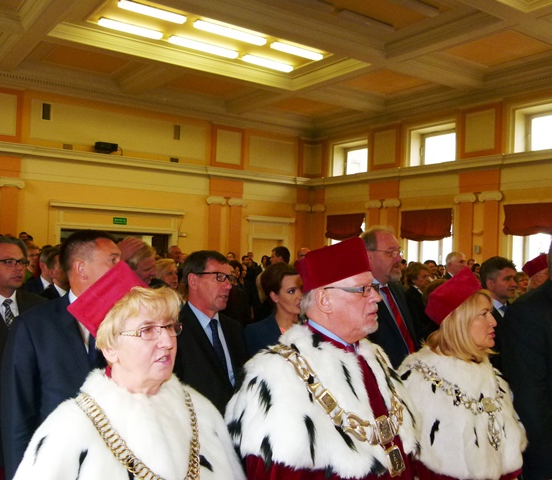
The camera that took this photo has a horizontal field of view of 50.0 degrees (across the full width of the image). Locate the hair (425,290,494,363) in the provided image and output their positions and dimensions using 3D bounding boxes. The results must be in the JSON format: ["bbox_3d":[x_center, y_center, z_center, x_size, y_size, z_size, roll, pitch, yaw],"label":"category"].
[{"bbox_3d":[0.627,0.274,2.010,0.225,0.260,0.200,-4,-4,35],"label":"hair"}]

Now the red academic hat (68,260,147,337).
[{"bbox_3d":[-0.396,0.155,1.440,0.185,0.185,0.105,-9,48,-51],"label":"red academic hat"}]

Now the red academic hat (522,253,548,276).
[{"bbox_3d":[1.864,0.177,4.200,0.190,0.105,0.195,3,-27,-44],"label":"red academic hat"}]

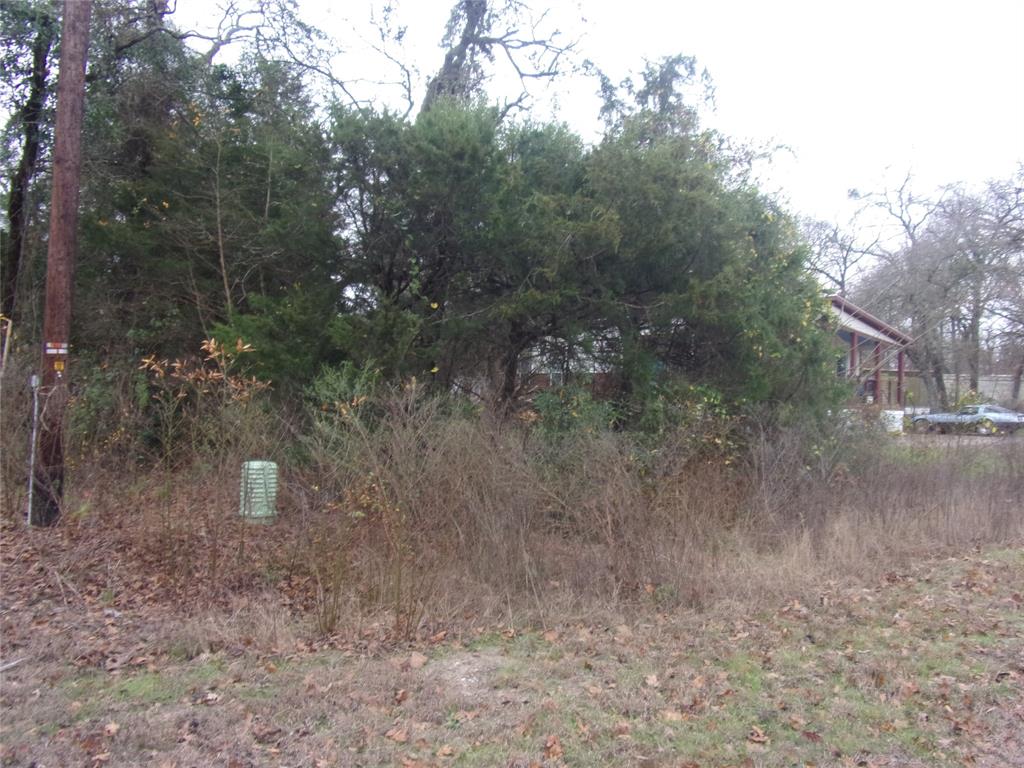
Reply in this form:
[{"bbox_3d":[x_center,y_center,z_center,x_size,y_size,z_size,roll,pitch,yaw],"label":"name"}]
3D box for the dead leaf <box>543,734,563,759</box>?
[{"bbox_3d":[0.180,1.591,3.113,0.085,0.050,0.115,1,-1,0],"label":"dead leaf"}]

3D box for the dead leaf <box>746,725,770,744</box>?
[{"bbox_3d":[1.137,1.616,3.274,0.088,0.045,0.085,1,-1,0],"label":"dead leaf"}]

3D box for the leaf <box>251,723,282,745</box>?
[{"bbox_3d":[-1.095,1.567,3.179,0.118,0.050,0.095,1,-1,0],"label":"leaf"}]

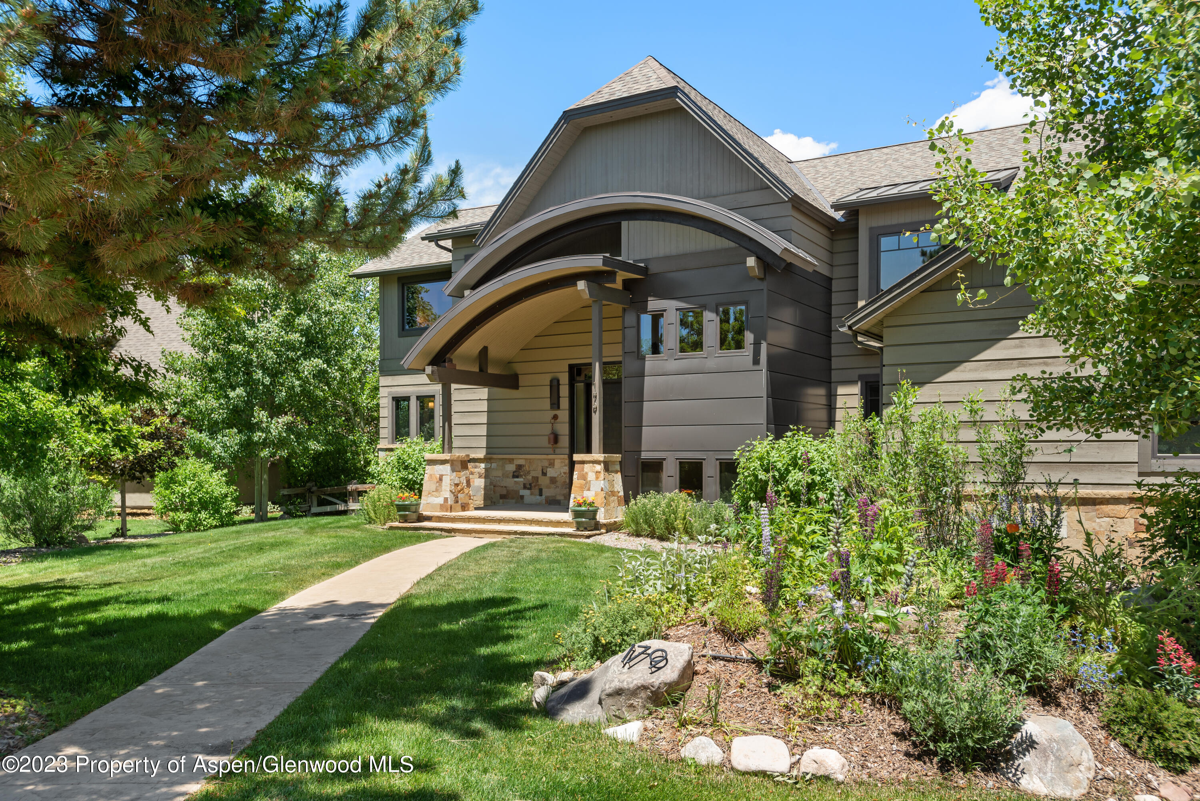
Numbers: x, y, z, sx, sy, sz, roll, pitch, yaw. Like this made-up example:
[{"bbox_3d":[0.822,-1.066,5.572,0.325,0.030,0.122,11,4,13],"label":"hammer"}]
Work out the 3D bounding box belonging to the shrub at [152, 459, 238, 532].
[{"bbox_3d":[-7.807,1.834,18.000,1.600,1.400,1.500,-1,-2,32],"label":"shrub"}]

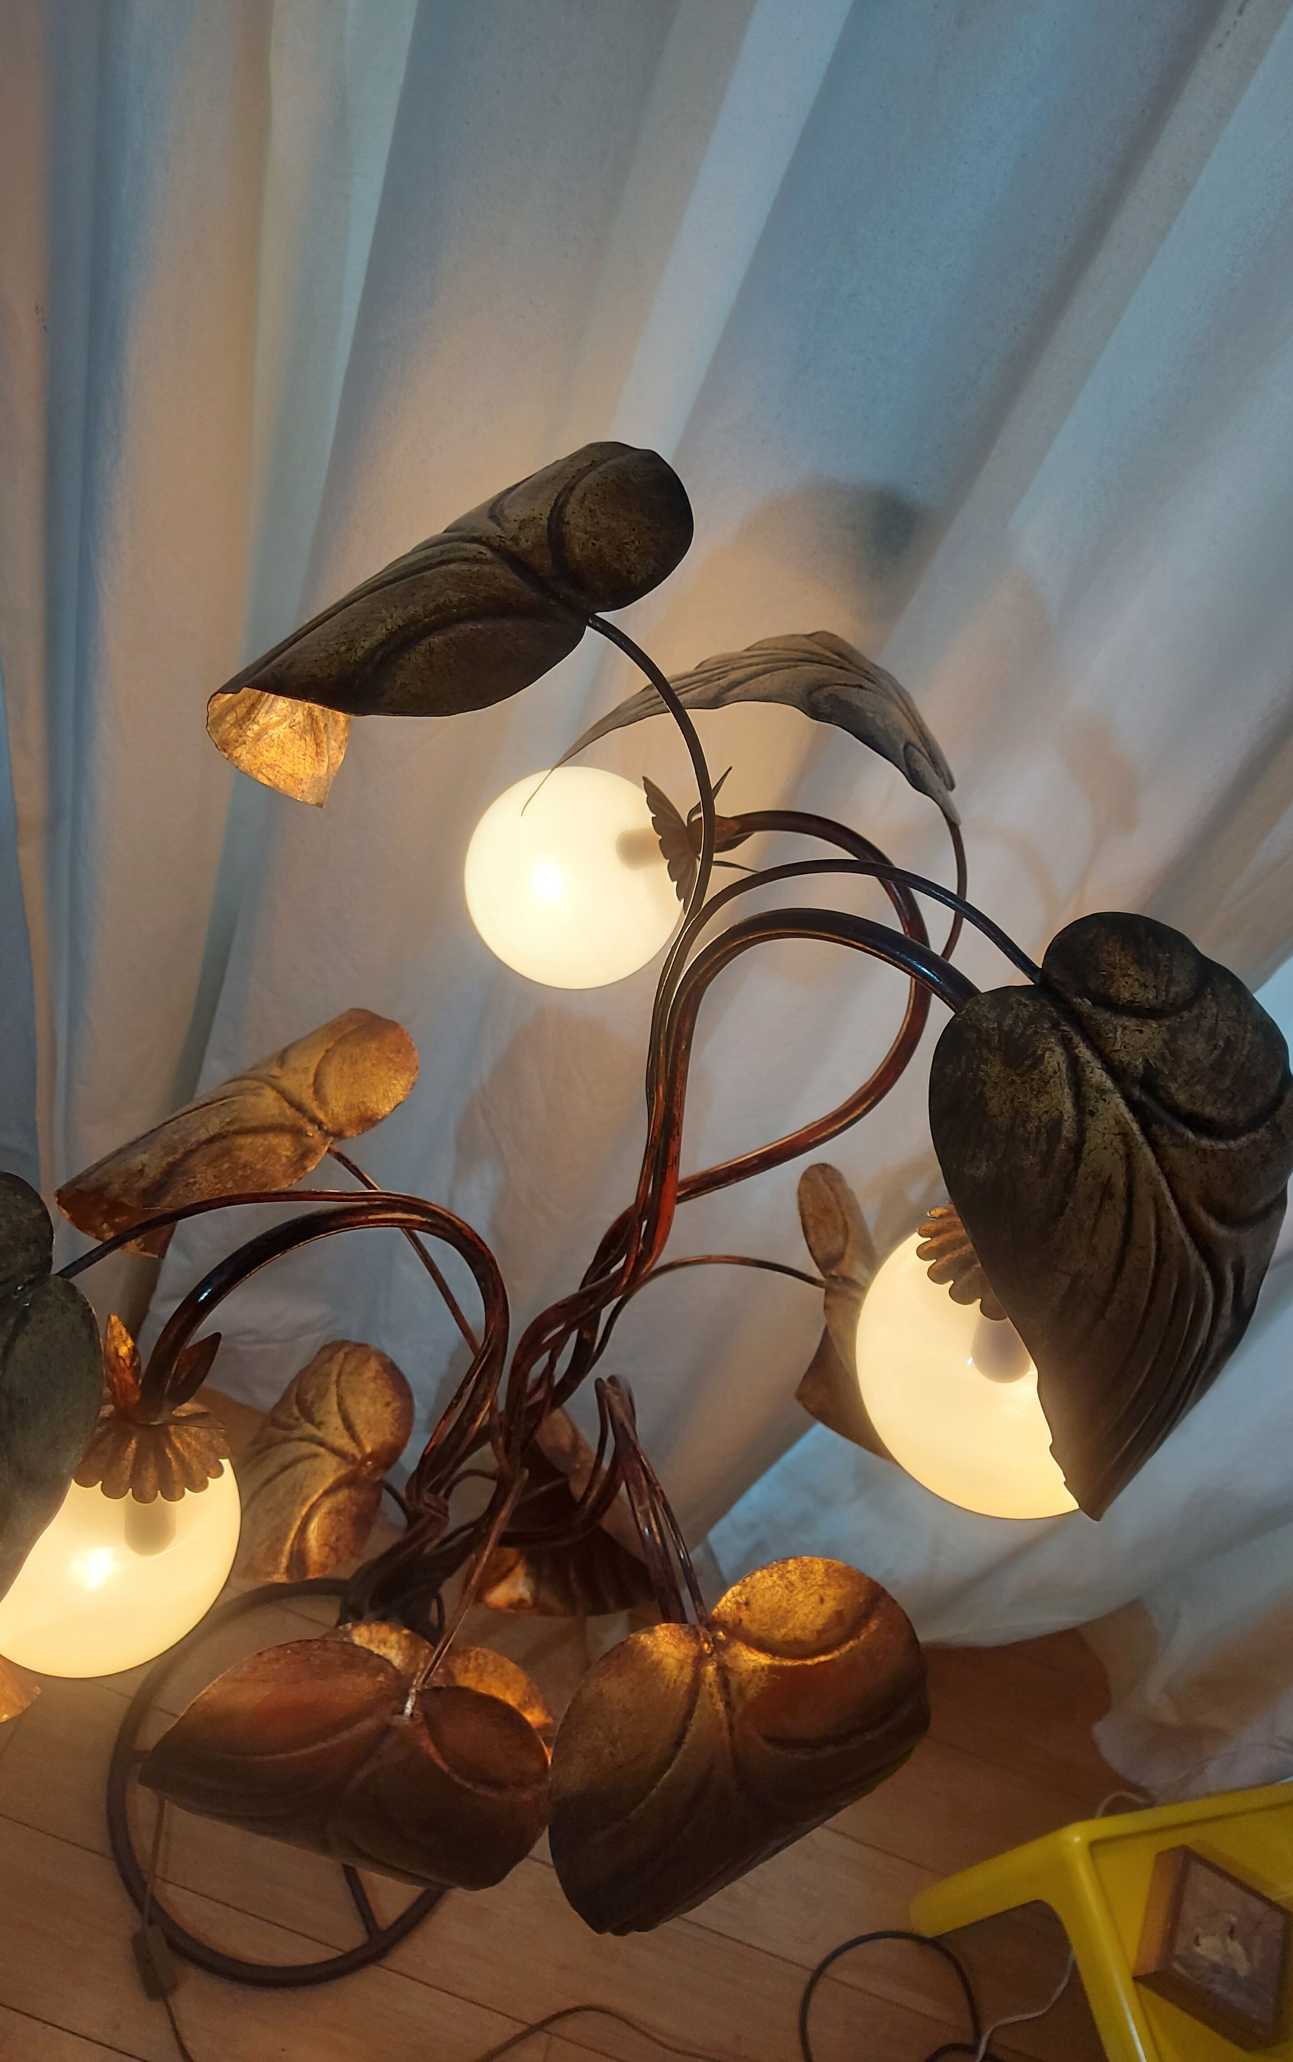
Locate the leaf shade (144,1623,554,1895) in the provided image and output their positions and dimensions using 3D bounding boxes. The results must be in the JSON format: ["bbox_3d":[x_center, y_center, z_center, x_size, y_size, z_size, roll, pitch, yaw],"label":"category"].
[{"bbox_3d":[-0.148,0.358,0.700,0.190,0.100,0.090,18,50,-4],"label":"leaf shade"}]

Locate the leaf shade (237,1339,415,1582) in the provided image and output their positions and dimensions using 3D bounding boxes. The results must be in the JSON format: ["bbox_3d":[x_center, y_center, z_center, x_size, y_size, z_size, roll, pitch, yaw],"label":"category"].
[{"bbox_3d":[-0.229,0.287,0.950,0.125,0.105,0.155,15,50,-6],"label":"leaf shade"}]

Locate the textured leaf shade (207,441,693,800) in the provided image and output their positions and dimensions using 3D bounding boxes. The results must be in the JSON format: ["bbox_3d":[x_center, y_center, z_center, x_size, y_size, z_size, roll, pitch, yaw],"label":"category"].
[{"bbox_3d":[-0.088,-0.186,0.650,0.230,0.067,0.107,-32,38,-3],"label":"textured leaf shade"}]

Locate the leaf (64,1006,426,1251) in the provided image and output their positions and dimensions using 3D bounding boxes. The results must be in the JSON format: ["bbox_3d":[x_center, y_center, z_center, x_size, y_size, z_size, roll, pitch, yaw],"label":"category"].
[{"bbox_3d":[-0.252,0.062,0.881,0.220,0.067,0.107,-29,38,-3],"label":"leaf"}]

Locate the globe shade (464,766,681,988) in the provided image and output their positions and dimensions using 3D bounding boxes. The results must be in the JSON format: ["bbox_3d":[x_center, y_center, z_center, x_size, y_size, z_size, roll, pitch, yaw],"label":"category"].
[{"bbox_3d":[-0.042,-0.088,0.832,0.128,0.128,0.128,7,55,-10],"label":"globe shade"}]

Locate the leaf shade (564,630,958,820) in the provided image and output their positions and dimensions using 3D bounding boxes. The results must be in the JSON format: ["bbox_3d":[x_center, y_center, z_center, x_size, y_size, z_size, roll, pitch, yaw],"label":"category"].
[{"bbox_3d":[0.060,-0.170,0.809,0.241,0.087,0.113,-1,21,-3],"label":"leaf shade"}]

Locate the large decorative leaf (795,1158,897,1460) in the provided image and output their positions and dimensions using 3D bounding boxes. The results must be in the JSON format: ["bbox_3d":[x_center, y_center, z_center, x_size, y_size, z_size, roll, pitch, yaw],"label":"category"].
[{"bbox_3d":[0.149,0.194,0.970,0.100,0.110,0.185,9,51,-11],"label":"large decorative leaf"}]

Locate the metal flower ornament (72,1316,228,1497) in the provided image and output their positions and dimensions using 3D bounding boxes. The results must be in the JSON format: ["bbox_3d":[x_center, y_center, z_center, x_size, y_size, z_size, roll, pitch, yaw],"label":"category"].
[{"bbox_3d":[-0.219,0.168,0.630,0.072,0.059,0.072,22,35,0],"label":"metal flower ornament"}]

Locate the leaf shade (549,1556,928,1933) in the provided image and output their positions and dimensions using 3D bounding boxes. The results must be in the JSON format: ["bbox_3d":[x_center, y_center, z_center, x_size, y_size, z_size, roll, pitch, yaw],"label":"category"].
[{"bbox_3d":[0.046,0.355,0.707,0.148,0.215,0.092,12,29,-16],"label":"leaf shade"}]

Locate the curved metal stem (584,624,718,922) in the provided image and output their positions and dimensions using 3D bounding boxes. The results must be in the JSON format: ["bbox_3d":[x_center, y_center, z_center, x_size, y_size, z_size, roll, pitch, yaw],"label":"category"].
[{"bbox_3d":[0.000,-0.100,0.563,0.080,0.130,0.019,15,50,-6],"label":"curved metal stem"}]

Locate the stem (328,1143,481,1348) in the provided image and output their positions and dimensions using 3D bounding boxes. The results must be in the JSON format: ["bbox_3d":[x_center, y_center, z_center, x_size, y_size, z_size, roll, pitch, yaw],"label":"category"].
[{"bbox_3d":[-0.126,0.114,0.748,0.123,0.058,0.008,42,52,16],"label":"stem"}]

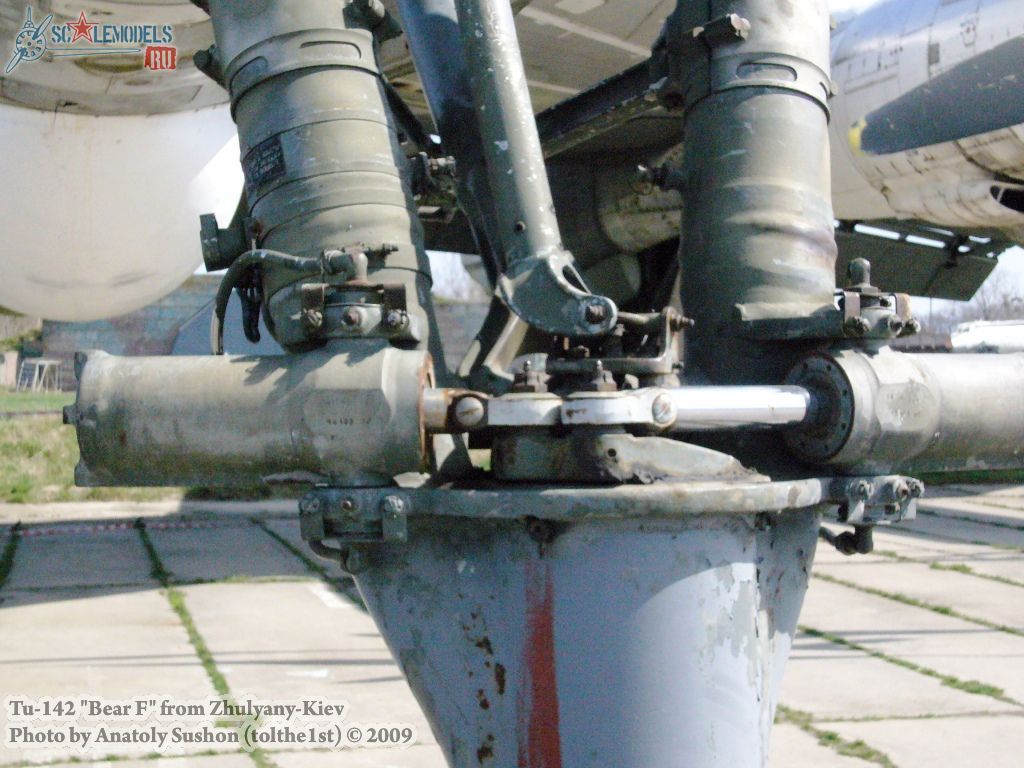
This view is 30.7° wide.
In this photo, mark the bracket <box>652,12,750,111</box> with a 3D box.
[{"bbox_3d":[0.262,-0.447,2.580,0.110,0.105,0.085,-8,-16,30],"label":"bracket"}]

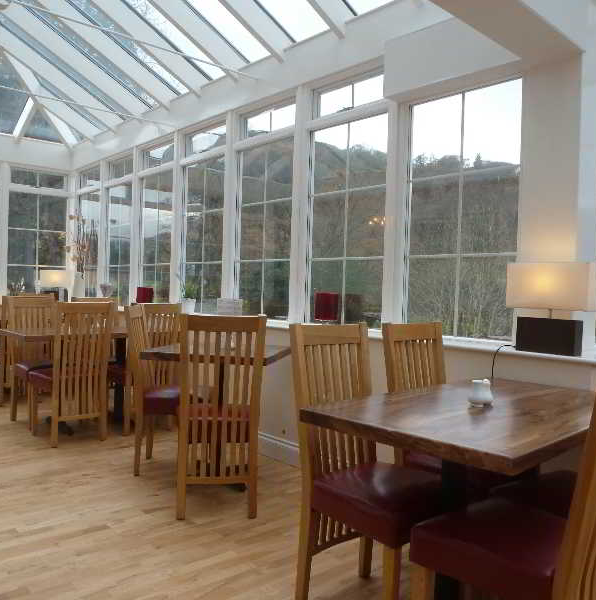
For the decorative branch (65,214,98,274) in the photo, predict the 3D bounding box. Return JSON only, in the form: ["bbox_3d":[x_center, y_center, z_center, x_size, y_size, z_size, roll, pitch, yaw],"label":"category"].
[{"bbox_3d":[-2.590,-0.640,6.635,0.348,0.789,0.325,1,1,-43],"label":"decorative branch"}]

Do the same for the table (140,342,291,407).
[{"bbox_3d":[-0.481,0.696,3.455,0.752,0.777,0.707,2,1,11],"label":"table"}]

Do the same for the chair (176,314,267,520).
[{"bbox_3d":[-0.406,0.583,2.913,0.420,1.027,0.534,1,1,-7],"label":"chair"}]

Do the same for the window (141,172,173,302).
[{"bbox_3d":[-1.434,-0.617,5.600,0.060,1.290,0.630,0,2,-42],"label":"window"}]

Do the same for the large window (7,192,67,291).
[{"bbox_3d":[-3.275,-0.652,6.984,0.697,1.340,0.070,1,1,-43],"label":"large window"}]

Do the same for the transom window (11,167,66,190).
[{"bbox_3d":[-3.322,-1.541,7.073,0.650,0.210,0.070,0,2,-42],"label":"transom window"}]

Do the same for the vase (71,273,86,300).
[{"bbox_3d":[-2.639,-0.144,6.670,0.174,0.360,0.174,1,1,-43],"label":"vase"}]

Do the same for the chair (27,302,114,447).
[{"bbox_3d":[-1.685,0.530,4.138,0.420,1.026,0.560,0,2,-42],"label":"chair"}]

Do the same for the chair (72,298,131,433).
[{"bbox_3d":[-1.635,0.551,4.663,0.412,1.027,0.522,1,1,-43],"label":"chair"}]

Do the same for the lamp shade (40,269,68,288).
[{"bbox_3d":[-3.123,-0.271,7.113,0.360,0.210,0.140,0,2,-42],"label":"lamp shade"}]

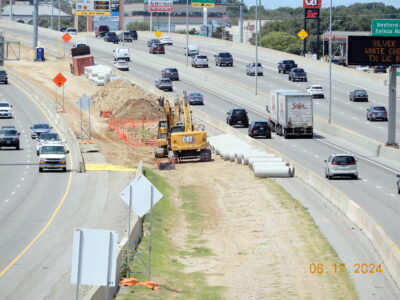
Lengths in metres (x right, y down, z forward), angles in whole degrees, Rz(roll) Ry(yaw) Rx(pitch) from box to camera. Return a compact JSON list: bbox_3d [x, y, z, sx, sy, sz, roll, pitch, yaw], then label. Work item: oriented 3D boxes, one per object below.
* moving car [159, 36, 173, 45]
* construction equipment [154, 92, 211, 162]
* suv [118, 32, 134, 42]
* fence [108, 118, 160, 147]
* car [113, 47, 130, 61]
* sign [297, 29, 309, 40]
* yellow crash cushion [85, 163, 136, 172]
[{"bbox_3d":[-6.156,-19.997,636.294,1.830,1.480,4.750,0,4,-9],"label":"moving car"},{"bbox_3d":[-1.368,-1.811,279.000,4.300,5.500,9.500,0,2,-2],"label":"construction equipment"},{"bbox_3d":[-14.112,-21.584,664.451,1.930,1.800,5.100,0,4,-10],"label":"suv"},{"bbox_3d":[-6.140,-1.666,330.000,4.600,1.150,28.000,0,2,-3],"label":"fence"},{"bbox_3d":[-13.040,-16.159,585.752,2.000,2.100,5.700,0,4,-8],"label":"car"},{"bbox_3d":[16.433,-18.344,552.000,1.700,1.700,0.050,0,2,-7],"label":"sign"},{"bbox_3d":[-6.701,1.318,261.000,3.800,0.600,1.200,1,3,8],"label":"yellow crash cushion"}]

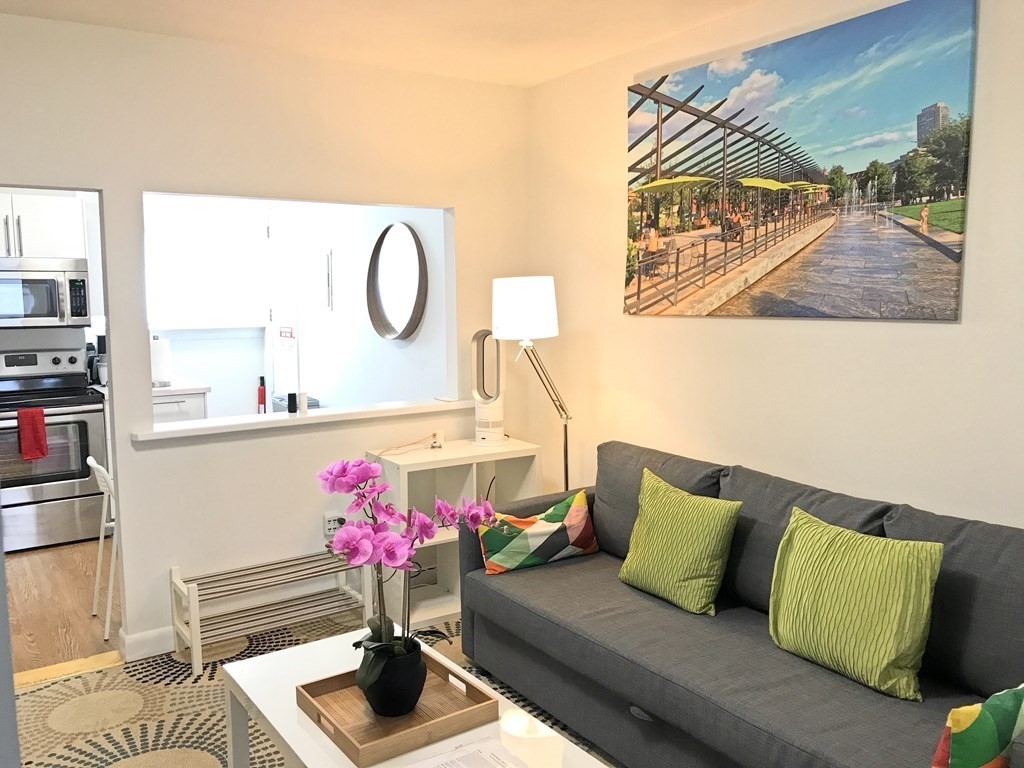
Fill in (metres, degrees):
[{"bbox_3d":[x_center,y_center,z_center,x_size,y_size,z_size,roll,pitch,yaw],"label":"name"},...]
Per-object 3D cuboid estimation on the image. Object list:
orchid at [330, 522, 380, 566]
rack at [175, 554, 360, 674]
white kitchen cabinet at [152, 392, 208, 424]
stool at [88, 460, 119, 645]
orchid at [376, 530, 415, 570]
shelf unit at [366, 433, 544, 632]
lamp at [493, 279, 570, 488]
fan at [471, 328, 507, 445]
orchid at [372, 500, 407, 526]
[{"bbox_3d":[-0.399,0.409,2.110,0.122,0.108,0.070,0,7,3],"label":"orchid"},{"bbox_3d":[-1.053,0.961,3.689,0.790,0.375,0.320,-5,8,-34],"label":"rack"},{"bbox_3d":[-2.455,0.468,5.661,0.620,0.910,0.630,-5,8,-34],"label":"white kitchen cabinet"},{"bbox_3d":[-1.751,0.733,3.929,0.450,0.780,0.420,-5,8,-34],"label":"stool"},{"bbox_3d":[-0.298,0.426,2.120,0.096,0.100,0.065,0,7,6],"label":"orchid"},{"bbox_3d":[-0.261,0.706,4.113,0.770,0.770,0.390,-4,8,-30],"label":"shelf unit"},{"bbox_3d":[0.154,0.292,4.005,0.500,1.610,0.330,-5,8,-34],"label":"lamp"},{"bbox_3d":[-0.105,0.005,4.238,0.200,0.590,0.200,2,7,22],"label":"fan"},{"bbox_3d":[-0.319,0.335,2.140,0.088,0.070,0.070,-5,8,-37],"label":"orchid"}]

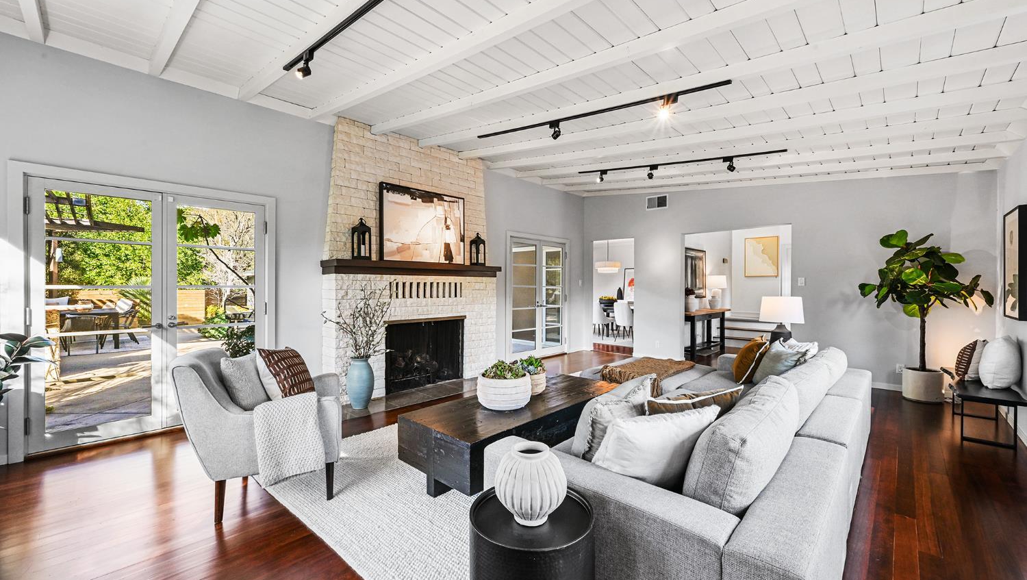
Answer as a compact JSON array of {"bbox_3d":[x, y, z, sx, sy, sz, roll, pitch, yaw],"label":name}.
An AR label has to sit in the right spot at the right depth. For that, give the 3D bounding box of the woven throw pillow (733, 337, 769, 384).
[{"bbox_3d":[2.017,0.583,3.389,0.170,0.460,0.470,34,16,25],"label":"woven throw pillow"}]

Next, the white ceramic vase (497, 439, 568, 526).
[{"bbox_3d":[0.053,0.598,1.231,0.220,0.218,0.220,0,0,0],"label":"white ceramic vase"}]

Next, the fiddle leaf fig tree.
[{"bbox_3d":[4.392,0.121,4.300,1.020,1.560,0.780,0,0,43],"label":"fiddle leaf fig tree"}]

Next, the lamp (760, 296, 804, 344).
[{"bbox_3d":[2.841,0.377,4.221,0.410,0.620,0.410,0,0,43],"label":"lamp"}]

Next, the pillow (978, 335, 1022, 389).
[{"bbox_3d":[4.324,0.632,3.550,0.200,0.470,0.480,15,11,43],"label":"pillow"}]

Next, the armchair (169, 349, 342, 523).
[{"bbox_3d":[-1.507,0.802,2.499,0.785,0.857,0.730,0,0,-22],"label":"armchair"}]

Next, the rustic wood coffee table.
[{"bbox_3d":[0.102,1.010,2.992,0.700,0.395,1.750,0,0,43],"label":"rustic wood coffee table"}]

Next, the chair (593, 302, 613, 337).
[{"bbox_3d":[2.100,0.773,9.751,0.570,0.880,0.530,0,0,-22],"label":"chair"}]

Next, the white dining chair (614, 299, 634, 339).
[{"bbox_3d":[2.680,0.774,9.331,0.530,0.890,0.580,0,0,41],"label":"white dining chair"}]

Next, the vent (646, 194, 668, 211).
[{"bbox_3d":[2.417,-1.473,6.726,0.385,0.228,0.030,0,0,43],"label":"vent"}]

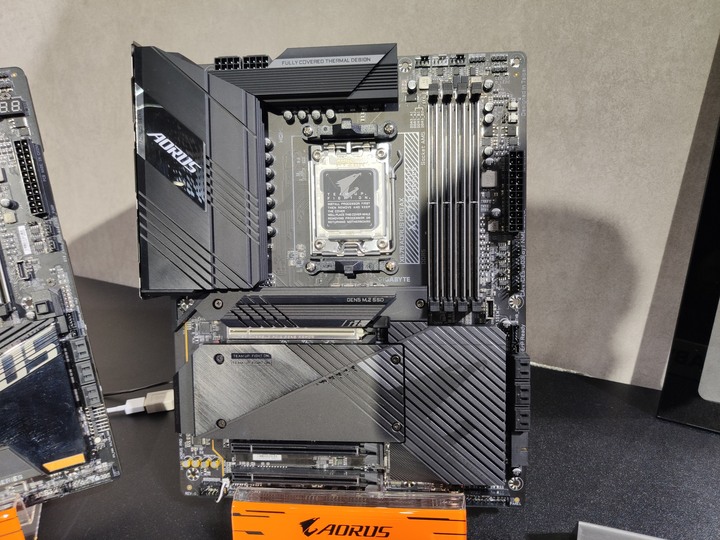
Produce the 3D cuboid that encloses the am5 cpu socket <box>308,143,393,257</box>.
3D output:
[{"bbox_3d":[-0.006,-0.047,0.364,0.055,0.074,0.007,0,3,6],"label":"am5 cpu socket"}]

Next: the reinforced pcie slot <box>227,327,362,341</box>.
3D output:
[{"bbox_3d":[-0.044,0.042,0.371,0.093,0.009,0.011,0,3,6],"label":"reinforced pcie slot"}]

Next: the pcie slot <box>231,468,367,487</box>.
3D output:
[{"bbox_3d":[-0.042,0.143,0.376,0.092,0.008,0.011,0,3,6],"label":"pcie slot"}]

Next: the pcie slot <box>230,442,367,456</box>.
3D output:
[{"bbox_3d":[-0.042,0.122,0.375,0.092,0.008,0.011,0,3,6],"label":"pcie slot"}]

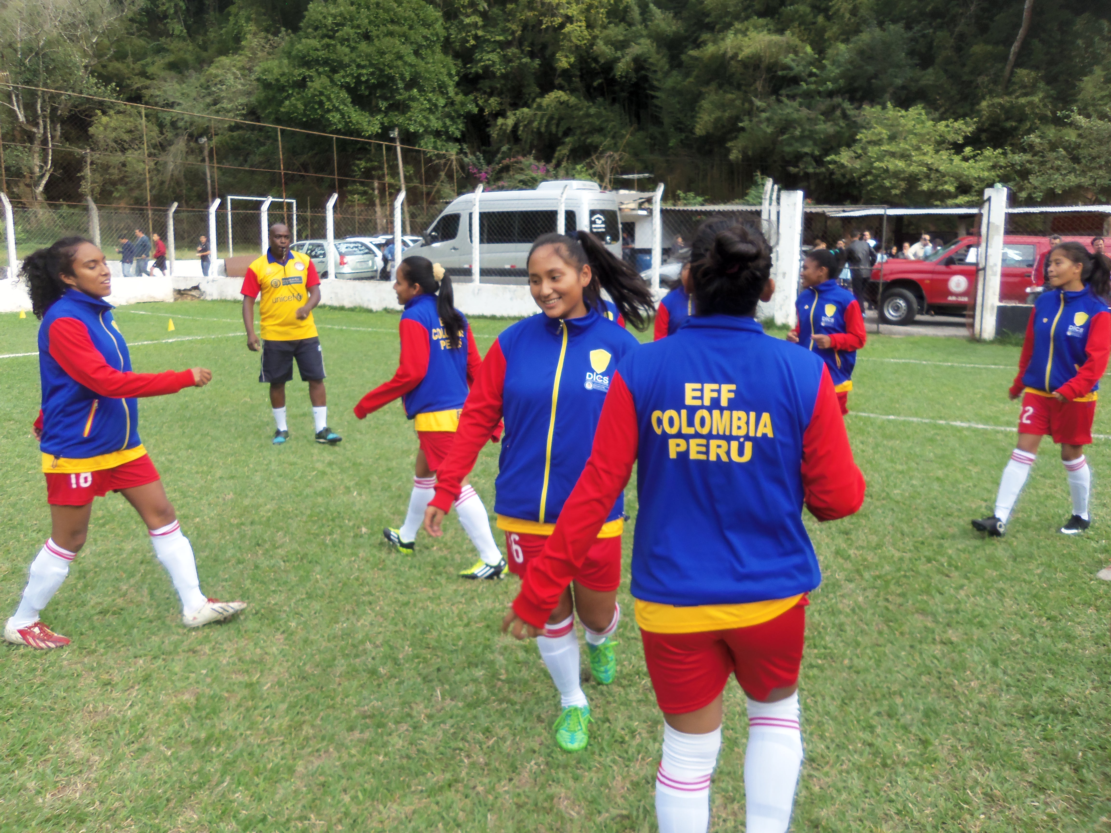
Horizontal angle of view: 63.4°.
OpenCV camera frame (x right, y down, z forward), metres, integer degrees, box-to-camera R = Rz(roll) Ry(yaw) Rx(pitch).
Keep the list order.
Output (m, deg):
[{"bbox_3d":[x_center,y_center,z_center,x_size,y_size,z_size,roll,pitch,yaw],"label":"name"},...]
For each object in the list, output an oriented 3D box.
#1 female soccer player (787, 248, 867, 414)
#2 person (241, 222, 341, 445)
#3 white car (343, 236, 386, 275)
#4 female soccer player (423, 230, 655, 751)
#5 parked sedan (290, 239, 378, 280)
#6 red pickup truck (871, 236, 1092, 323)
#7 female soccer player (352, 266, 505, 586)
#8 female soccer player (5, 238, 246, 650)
[{"bbox_3d":[1.680,-0.275,5.715,0.500,1.560,0.520,-6,12,-34],"label":"female soccer player"},{"bbox_3d":[-2.163,-0.670,7.386,0.700,1.770,0.450,-2,10,-12],"label":"person"},{"bbox_3d":[-6.769,-5.753,32.628,4.100,1.480,1.680,10,14,43],"label":"white car"},{"bbox_3d":[-0.026,0.211,2.952,0.700,1.600,0.600,3,10,13],"label":"female soccer player"},{"bbox_3d":[-7.661,-5.212,30.328,4.000,1.470,1.660,10,14,43],"label":"parked sedan"},{"bbox_3d":[8.670,-2.754,18.091,4.950,1.780,1.720,3,10,14],"label":"red pickup truck"},{"bbox_3d":[-0.604,-0.018,4.458,0.740,1.520,0.520,7,12,34],"label":"female soccer player"},{"bbox_3d":[-1.738,0.098,3.592,0.870,1.580,0.500,0,10,-3],"label":"female soccer player"}]

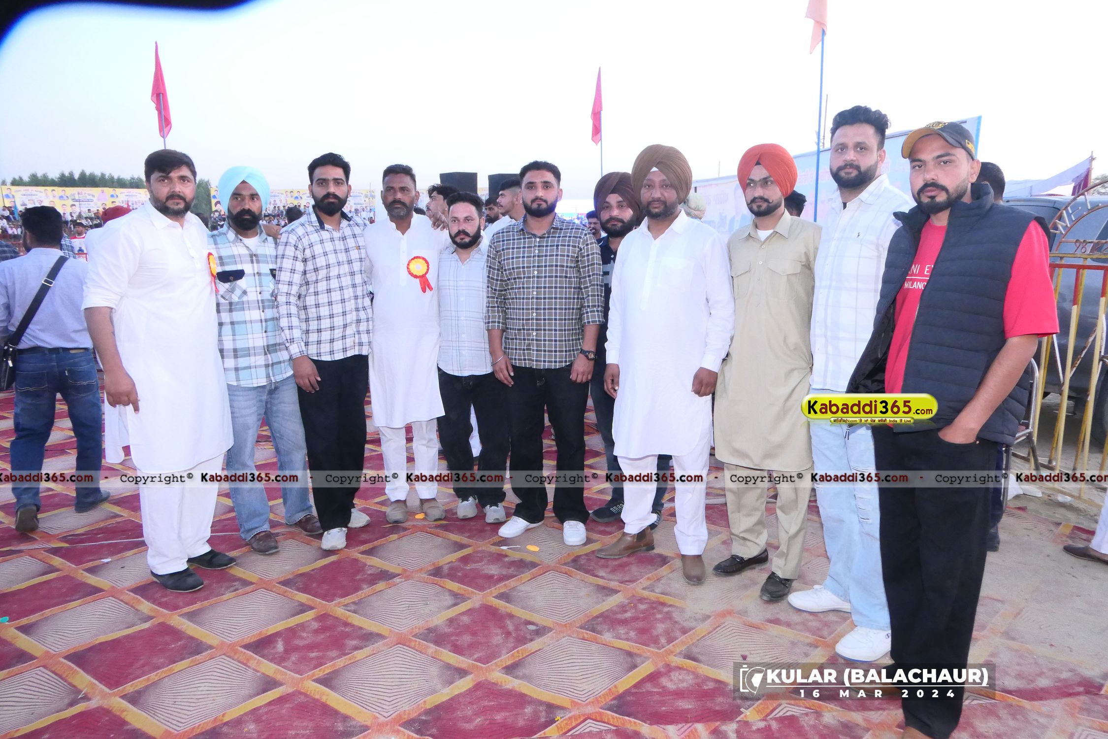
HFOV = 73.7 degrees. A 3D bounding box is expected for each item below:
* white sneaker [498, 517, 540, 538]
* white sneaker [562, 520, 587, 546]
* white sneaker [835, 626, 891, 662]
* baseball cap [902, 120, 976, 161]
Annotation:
[{"bbox_3d":[-0.161,0.718,3.557,0.106,0.107,0.288,9,15,41],"label":"white sneaker"},{"bbox_3d":[0.095,0.729,3.479,0.106,0.107,0.288,-1,11,-2],"label":"white sneaker"},{"bbox_3d":[1.074,0.903,2.513,0.288,0.107,0.106,-7,13,-27],"label":"white sneaker"},{"bbox_3d":[1.006,-0.597,1.927,0.168,0.120,0.255,4,10,38],"label":"baseball cap"}]

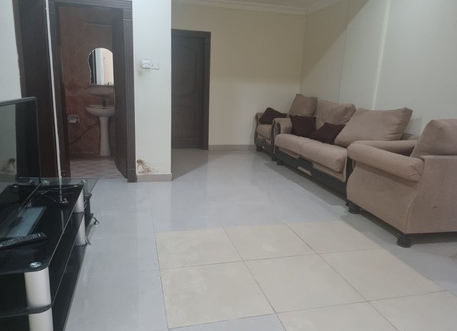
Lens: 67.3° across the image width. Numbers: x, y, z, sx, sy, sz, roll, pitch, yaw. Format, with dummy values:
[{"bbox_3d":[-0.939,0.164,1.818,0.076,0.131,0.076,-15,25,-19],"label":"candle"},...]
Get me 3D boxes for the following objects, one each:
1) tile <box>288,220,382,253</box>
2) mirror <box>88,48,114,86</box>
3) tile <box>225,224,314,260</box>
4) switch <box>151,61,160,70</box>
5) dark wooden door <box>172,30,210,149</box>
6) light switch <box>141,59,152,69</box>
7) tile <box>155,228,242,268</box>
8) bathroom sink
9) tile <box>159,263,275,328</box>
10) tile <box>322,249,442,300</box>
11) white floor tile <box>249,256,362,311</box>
[{"bbox_3d":[0.904,0.621,3.040,0.600,0.010,0.600,-1,14,-15],"label":"tile"},{"bbox_3d":[-1.993,-1.562,5.483,0.430,0.580,0.020,-1,14,-15],"label":"mirror"},{"bbox_3d":[0.325,0.634,2.884,0.600,0.010,0.600,-1,14,-15],"label":"tile"},{"bbox_3d":[-0.868,-1.188,4.089,0.095,0.098,0.020,-1,14,-15],"label":"switch"},{"bbox_3d":[-0.829,-1.314,6.240,1.000,2.120,0.100,-1,14,-15],"label":"dark wooden door"},{"bbox_3d":[-0.971,-1.192,4.060,0.095,0.100,0.020,-1,14,-15],"label":"light switch"},{"bbox_3d":[-0.254,0.648,2.727,0.600,0.010,0.600,-1,14,-15],"label":"tile"},{"bbox_3d":[-1.968,-0.849,5.434,0.500,0.180,0.420,-1,14,-15],"label":"bathroom sink"},{"bbox_3d":[-0.099,0.789,2.165,0.600,0.010,0.600,-1,14,-15],"label":"tile"},{"bbox_3d":[1.059,0.762,2.478,0.600,0.010,0.600,-1,14,-15],"label":"tile"},{"bbox_3d":[0.480,0.776,2.322,0.600,0.010,0.600,-1,14,-15],"label":"white floor tile"}]

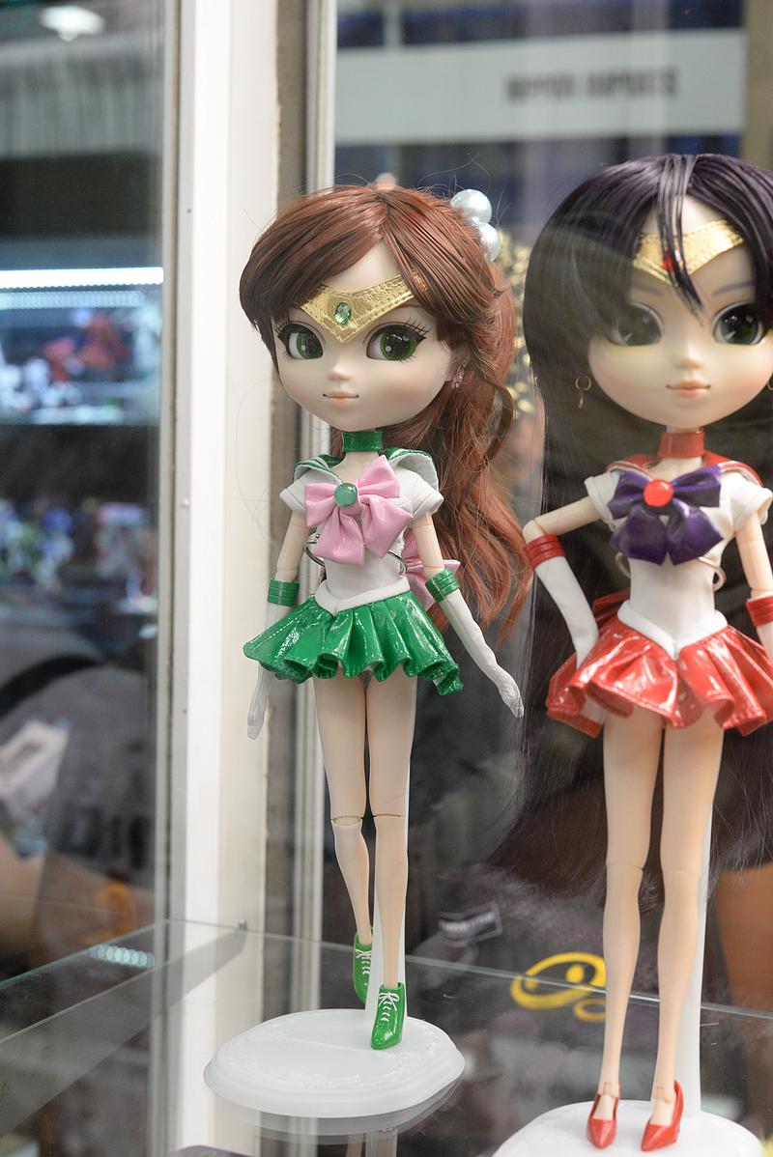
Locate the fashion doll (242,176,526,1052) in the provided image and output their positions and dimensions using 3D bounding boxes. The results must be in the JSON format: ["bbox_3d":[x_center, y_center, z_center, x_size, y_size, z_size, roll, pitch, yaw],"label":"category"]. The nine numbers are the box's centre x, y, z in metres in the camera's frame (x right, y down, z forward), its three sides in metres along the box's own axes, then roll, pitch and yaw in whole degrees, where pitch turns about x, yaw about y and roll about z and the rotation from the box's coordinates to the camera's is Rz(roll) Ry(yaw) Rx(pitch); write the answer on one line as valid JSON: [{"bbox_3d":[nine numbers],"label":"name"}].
[{"bbox_3d":[0.001,0.014,0.593,0.113,0.314,0.102,3,4,24],"label":"fashion doll"}]

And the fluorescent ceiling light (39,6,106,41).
[{"bbox_3d":[-2.144,-3.803,11.000,0.430,0.180,0.430,0,4,-11],"label":"fluorescent ceiling light"}]

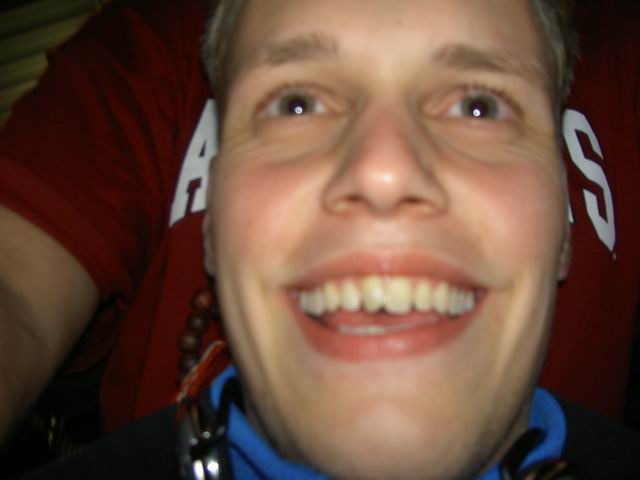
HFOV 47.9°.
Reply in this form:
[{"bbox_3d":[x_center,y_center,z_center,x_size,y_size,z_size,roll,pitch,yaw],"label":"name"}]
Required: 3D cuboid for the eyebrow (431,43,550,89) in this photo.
[{"bbox_3d":[0.058,-0.059,0.245,0.041,0.015,0.012,5,-15,-9],"label":"eyebrow"}]

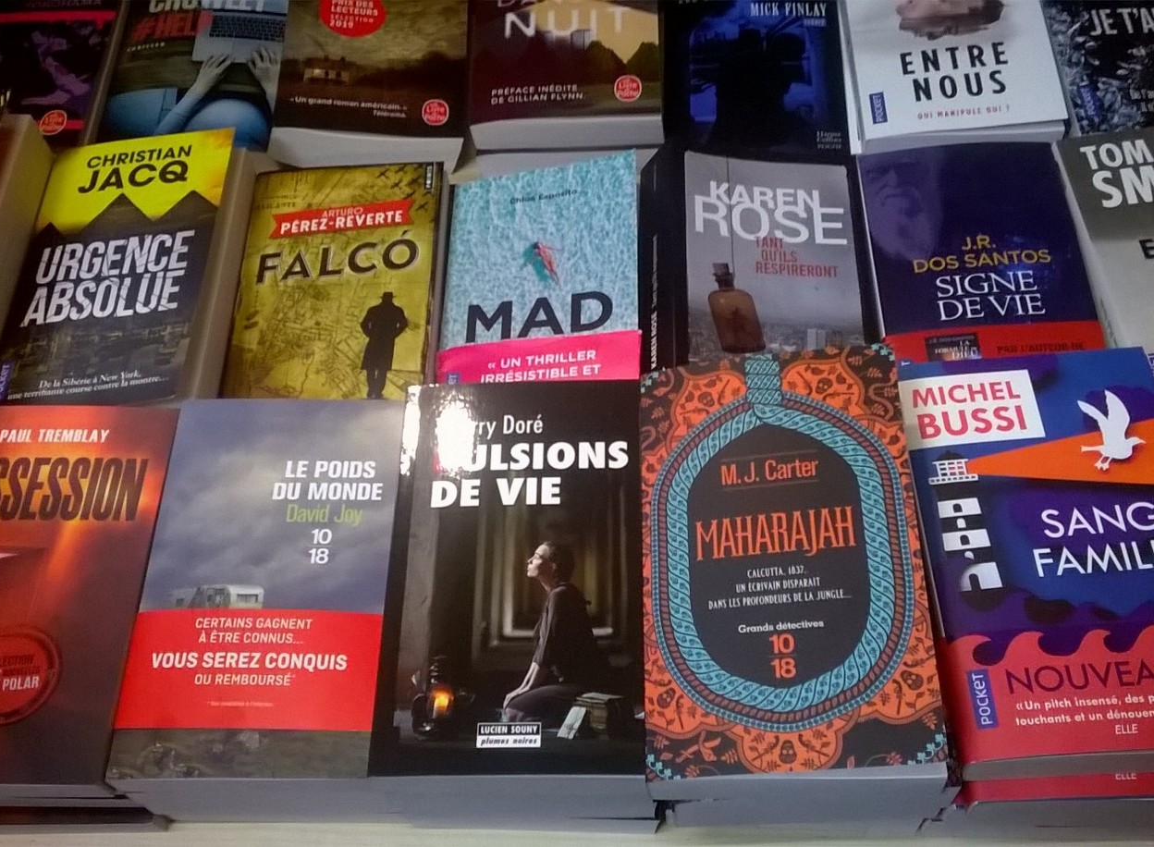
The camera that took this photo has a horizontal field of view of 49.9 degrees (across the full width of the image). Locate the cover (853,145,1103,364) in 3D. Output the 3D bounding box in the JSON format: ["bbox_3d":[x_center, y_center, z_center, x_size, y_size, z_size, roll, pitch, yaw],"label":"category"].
[{"bbox_3d":[0.214,-0.069,0.667,0.108,0.034,0.177,-3,60,5],"label":"cover"}]

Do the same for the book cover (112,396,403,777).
[{"bbox_3d":[-0.136,0.072,0.555,0.108,0.021,0.177,0,61,2],"label":"book cover"}]

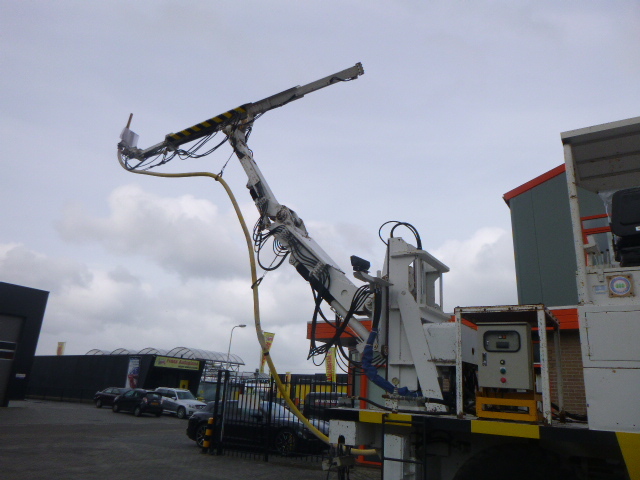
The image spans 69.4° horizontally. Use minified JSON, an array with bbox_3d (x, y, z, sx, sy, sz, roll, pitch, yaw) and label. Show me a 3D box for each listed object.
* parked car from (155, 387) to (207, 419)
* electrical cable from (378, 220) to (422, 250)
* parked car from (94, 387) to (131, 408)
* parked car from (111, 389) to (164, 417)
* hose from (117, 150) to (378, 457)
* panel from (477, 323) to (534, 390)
[{"bbox_3d":[-9.390,10.840,30.770,4.450,1.670,1.830,-9,-22,31],"label":"parked car"},{"bbox_3d":[1.002,-0.050,5.750,0.560,0.380,0.300,-9,-22,31],"label":"electrical cable"},{"bbox_3d":[-16.000,12.548,36.621,4.350,1.460,1.750,-8,-22,30],"label":"parked car"},{"bbox_3d":[-11.564,10.352,29.501,3.850,1.500,1.680,-11,-23,35],"label":"parked car"},{"bbox_3d":[-1.497,0.371,6.396,4.606,4.450,0.840,-3,-19,19],"label":"hose"},{"bbox_3d":[1.528,0.949,3.798,0.390,0.500,0.190,-7,-21,32],"label":"panel"}]

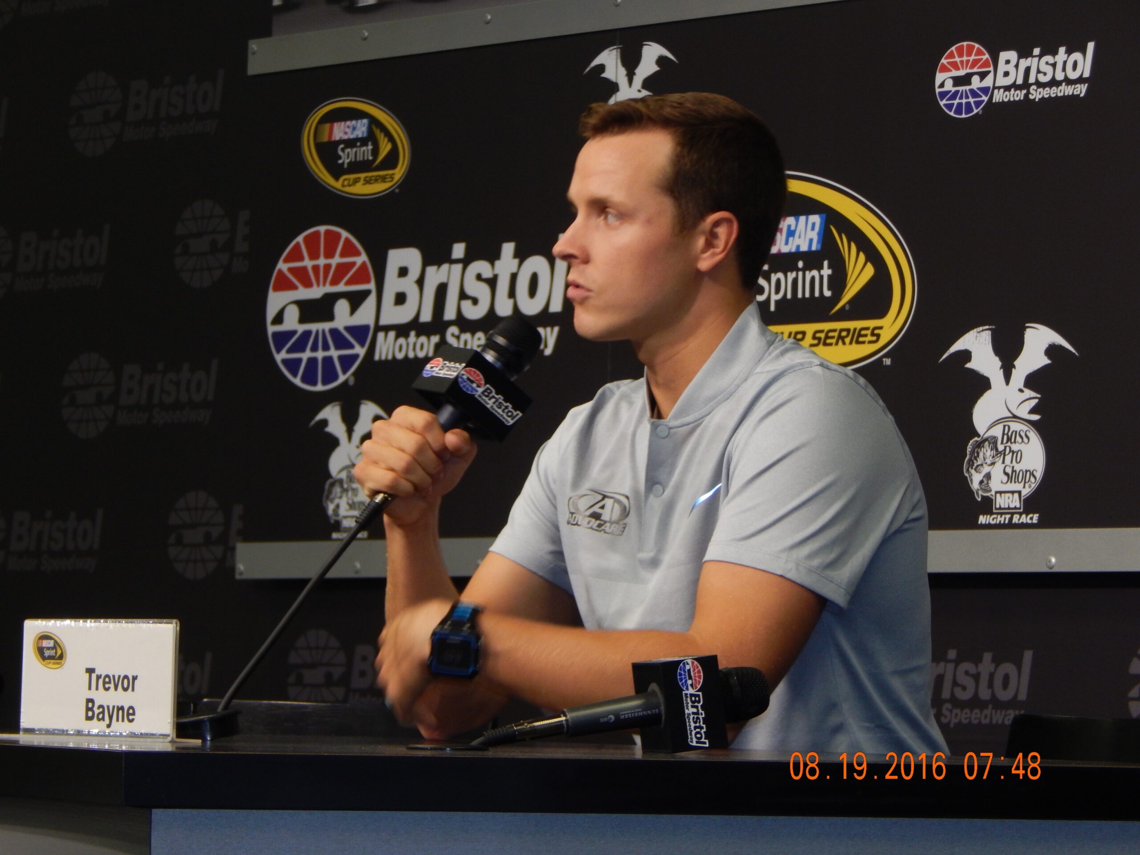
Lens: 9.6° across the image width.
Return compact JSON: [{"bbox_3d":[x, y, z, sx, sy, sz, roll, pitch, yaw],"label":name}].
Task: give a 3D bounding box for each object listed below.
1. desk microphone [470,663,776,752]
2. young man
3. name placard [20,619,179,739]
[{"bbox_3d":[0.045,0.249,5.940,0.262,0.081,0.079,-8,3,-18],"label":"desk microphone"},{"bbox_3d":[0.030,0.346,6.352,0.660,1.330,0.530,3,-3,-37],"label":"young man"},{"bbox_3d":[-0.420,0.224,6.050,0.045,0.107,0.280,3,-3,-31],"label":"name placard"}]

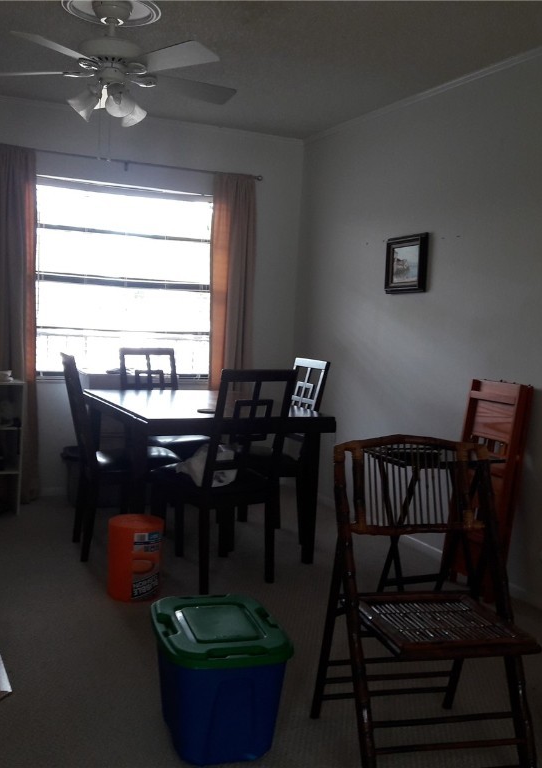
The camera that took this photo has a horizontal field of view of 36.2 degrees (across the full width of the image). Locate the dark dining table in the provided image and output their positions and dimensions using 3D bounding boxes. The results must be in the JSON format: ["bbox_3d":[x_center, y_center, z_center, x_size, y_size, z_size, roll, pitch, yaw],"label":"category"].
[{"bbox_3d":[-0.373,0.466,4.239,0.915,0.747,1.180,1,5,-24],"label":"dark dining table"}]

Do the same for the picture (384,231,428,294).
[{"bbox_3d":[0.730,-0.645,4.486,0.025,0.300,0.385,1,5,-24],"label":"picture"}]

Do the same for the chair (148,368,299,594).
[{"bbox_3d":[-0.237,0.399,3.794,0.460,0.970,0.580,0,6,-34],"label":"chair"}]

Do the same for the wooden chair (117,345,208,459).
[{"bbox_3d":[-0.604,0.298,4.767,0.460,0.970,0.580,-1,6,-34],"label":"wooden chair"}]

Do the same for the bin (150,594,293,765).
[{"bbox_3d":[-0.157,0.847,2.412,0.355,0.322,0.475,1,5,-16],"label":"bin"}]

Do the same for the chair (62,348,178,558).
[{"bbox_3d":[-0.742,0.345,4.131,0.580,0.970,0.460,1,5,-21],"label":"chair"}]

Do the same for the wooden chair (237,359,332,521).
[{"bbox_3d":[-0.050,0.354,4.423,0.580,0.970,0.460,1,5,-24],"label":"wooden chair"}]

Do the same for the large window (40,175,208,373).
[{"bbox_3d":[-0.933,-0.661,5.420,1.220,1.260,0.100,1,5,-24],"label":"large window"}]

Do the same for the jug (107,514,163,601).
[{"bbox_3d":[-0.575,0.735,3.526,0.226,0.314,0.226,3,5,0],"label":"jug"}]

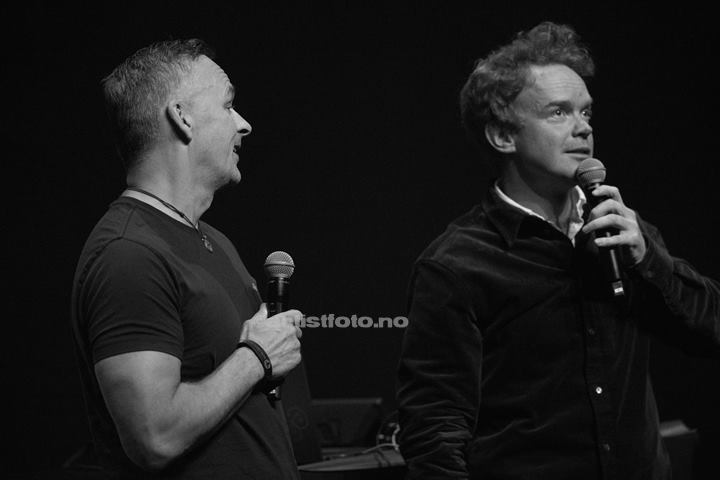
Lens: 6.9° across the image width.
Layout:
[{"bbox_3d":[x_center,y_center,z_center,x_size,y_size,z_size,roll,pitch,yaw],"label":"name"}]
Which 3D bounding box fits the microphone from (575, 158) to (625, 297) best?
[{"bbox_3d":[0.411,-0.022,10.100,0.051,0.245,0.051,-13,-15,0],"label":"microphone"}]

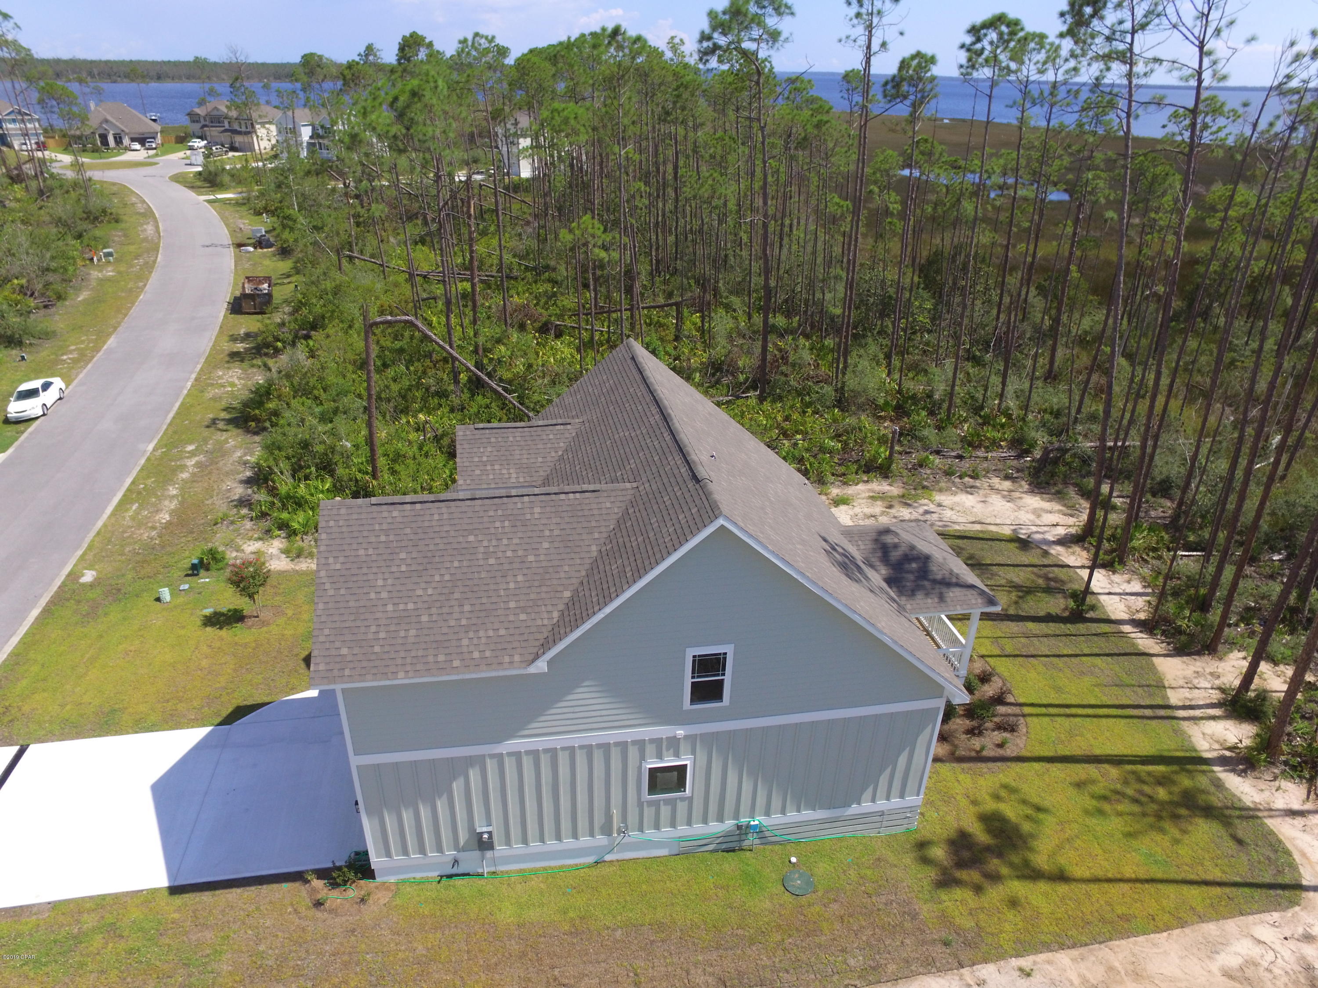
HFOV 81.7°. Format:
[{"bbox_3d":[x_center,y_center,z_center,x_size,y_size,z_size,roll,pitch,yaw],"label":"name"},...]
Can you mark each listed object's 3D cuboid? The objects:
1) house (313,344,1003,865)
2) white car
[{"bbox_3d":[0.889,2.042,22.542,18.165,9.933,11.866,-3,29,-10],"label":"house"},{"bbox_3d":[-37.514,-5.790,45.813,1.760,1.380,4.600,-7,30,-17],"label":"white car"}]

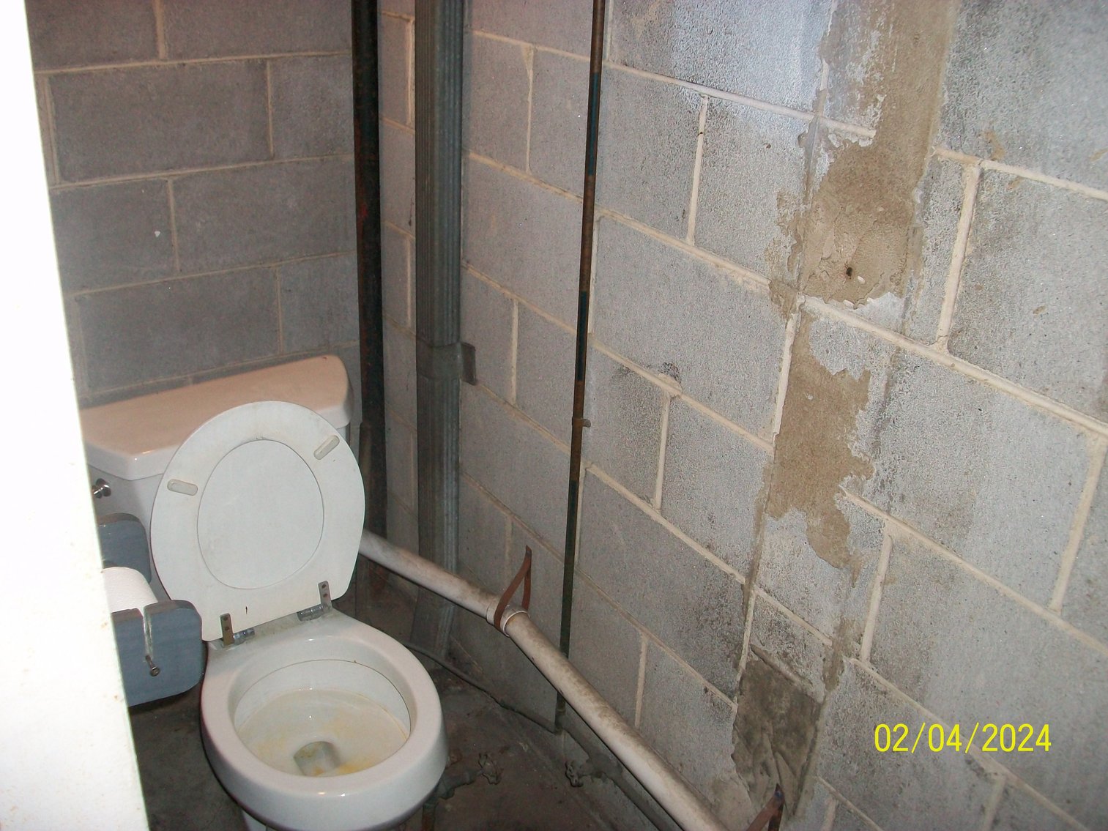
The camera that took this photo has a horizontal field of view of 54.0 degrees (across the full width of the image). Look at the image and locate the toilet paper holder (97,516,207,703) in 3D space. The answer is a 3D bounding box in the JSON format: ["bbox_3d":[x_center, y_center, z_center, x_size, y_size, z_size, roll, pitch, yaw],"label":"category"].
[{"bbox_3d":[-0.414,0.182,1.018,0.117,0.092,0.183,-13,30,-31],"label":"toilet paper holder"}]

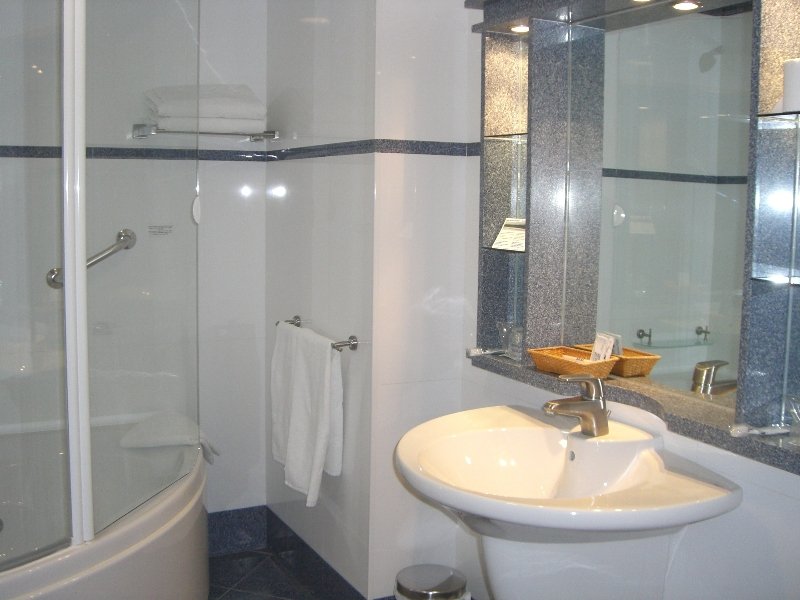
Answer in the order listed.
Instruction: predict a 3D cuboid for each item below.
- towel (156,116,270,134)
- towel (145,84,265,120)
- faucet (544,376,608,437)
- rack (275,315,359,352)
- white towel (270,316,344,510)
[{"bbox_3d":[-0.681,-0.602,3.064,0.371,0.049,0.202,-3,7,-28],"label":"towel"},{"bbox_3d":[-0.681,-0.680,3.054,0.374,0.111,0.202,-3,7,-28],"label":"towel"},{"bbox_3d":[0.413,0.257,2.099,0.176,0.147,0.050,-3,7,-28],"label":"faucet"},{"bbox_3d":[-0.275,0.107,2.826,0.079,0.044,0.559,-3,7,-28],"label":"rack"},{"bbox_3d":[-0.312,0.370,2.849,0.072,0.552,0.521,-3,7,-28],"label":"white towel"}]

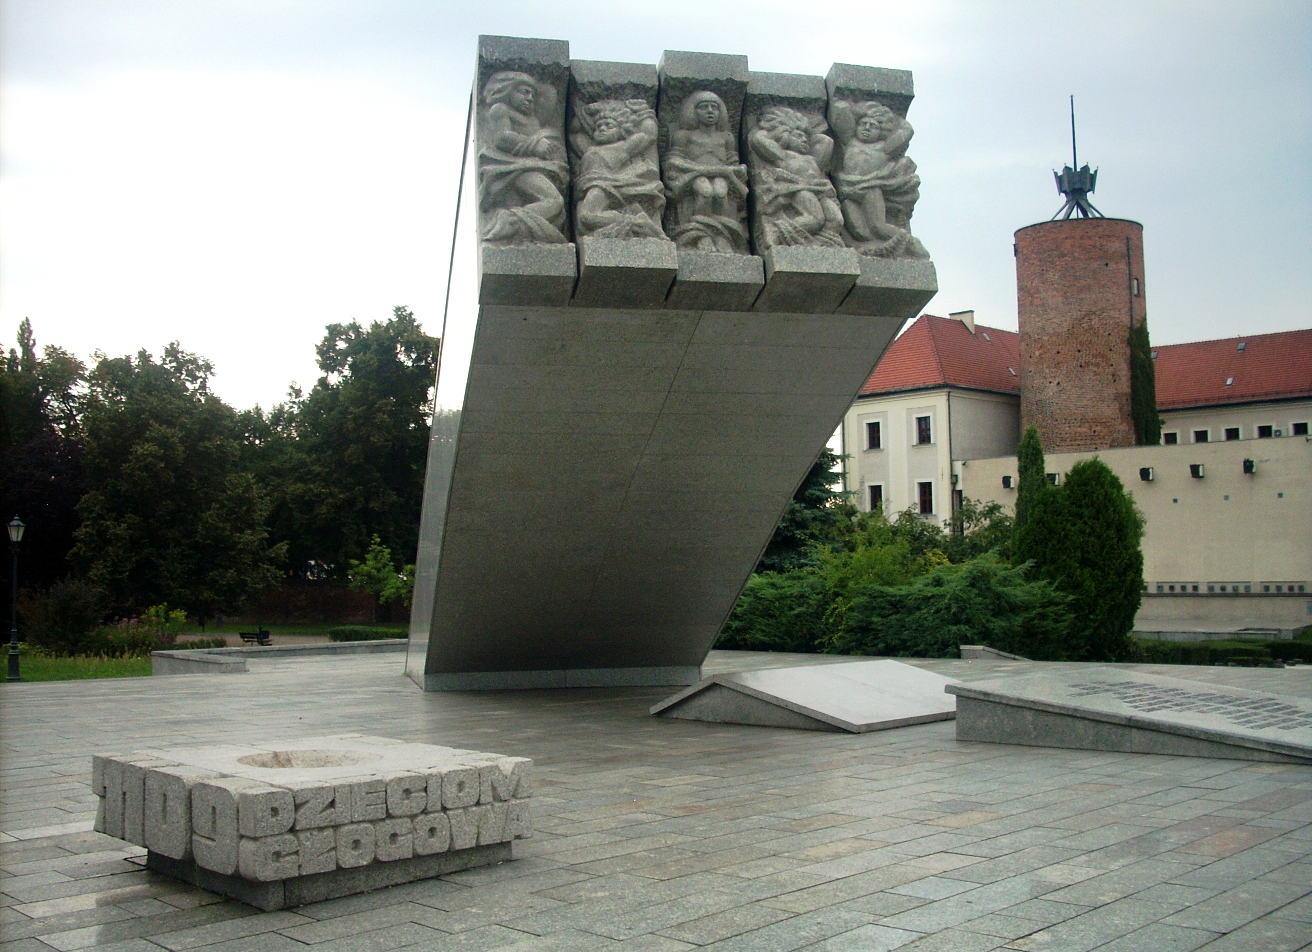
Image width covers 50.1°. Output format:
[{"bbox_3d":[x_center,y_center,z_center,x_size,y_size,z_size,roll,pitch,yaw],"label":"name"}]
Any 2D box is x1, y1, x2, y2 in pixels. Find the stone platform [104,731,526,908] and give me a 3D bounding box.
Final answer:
[{"bbox_3d":[-2.085,2.045,8.501,1.920,0.650,1.900,4,-7,-44],"label":"stone platform"}]

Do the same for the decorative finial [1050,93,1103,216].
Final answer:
[{"bbox_3d":[28.620,-21.453,95.377,3.600,9.124,3.600,0,-5,0],"label":"decorative finial"}]

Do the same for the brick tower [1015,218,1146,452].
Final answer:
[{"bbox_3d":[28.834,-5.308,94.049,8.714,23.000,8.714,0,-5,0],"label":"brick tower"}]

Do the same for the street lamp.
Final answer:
[{"bbox_3d":[-12.260,2.364,26.923,0.360,3.156,0.360,2,-5,-24],"label":"street lamp"}]

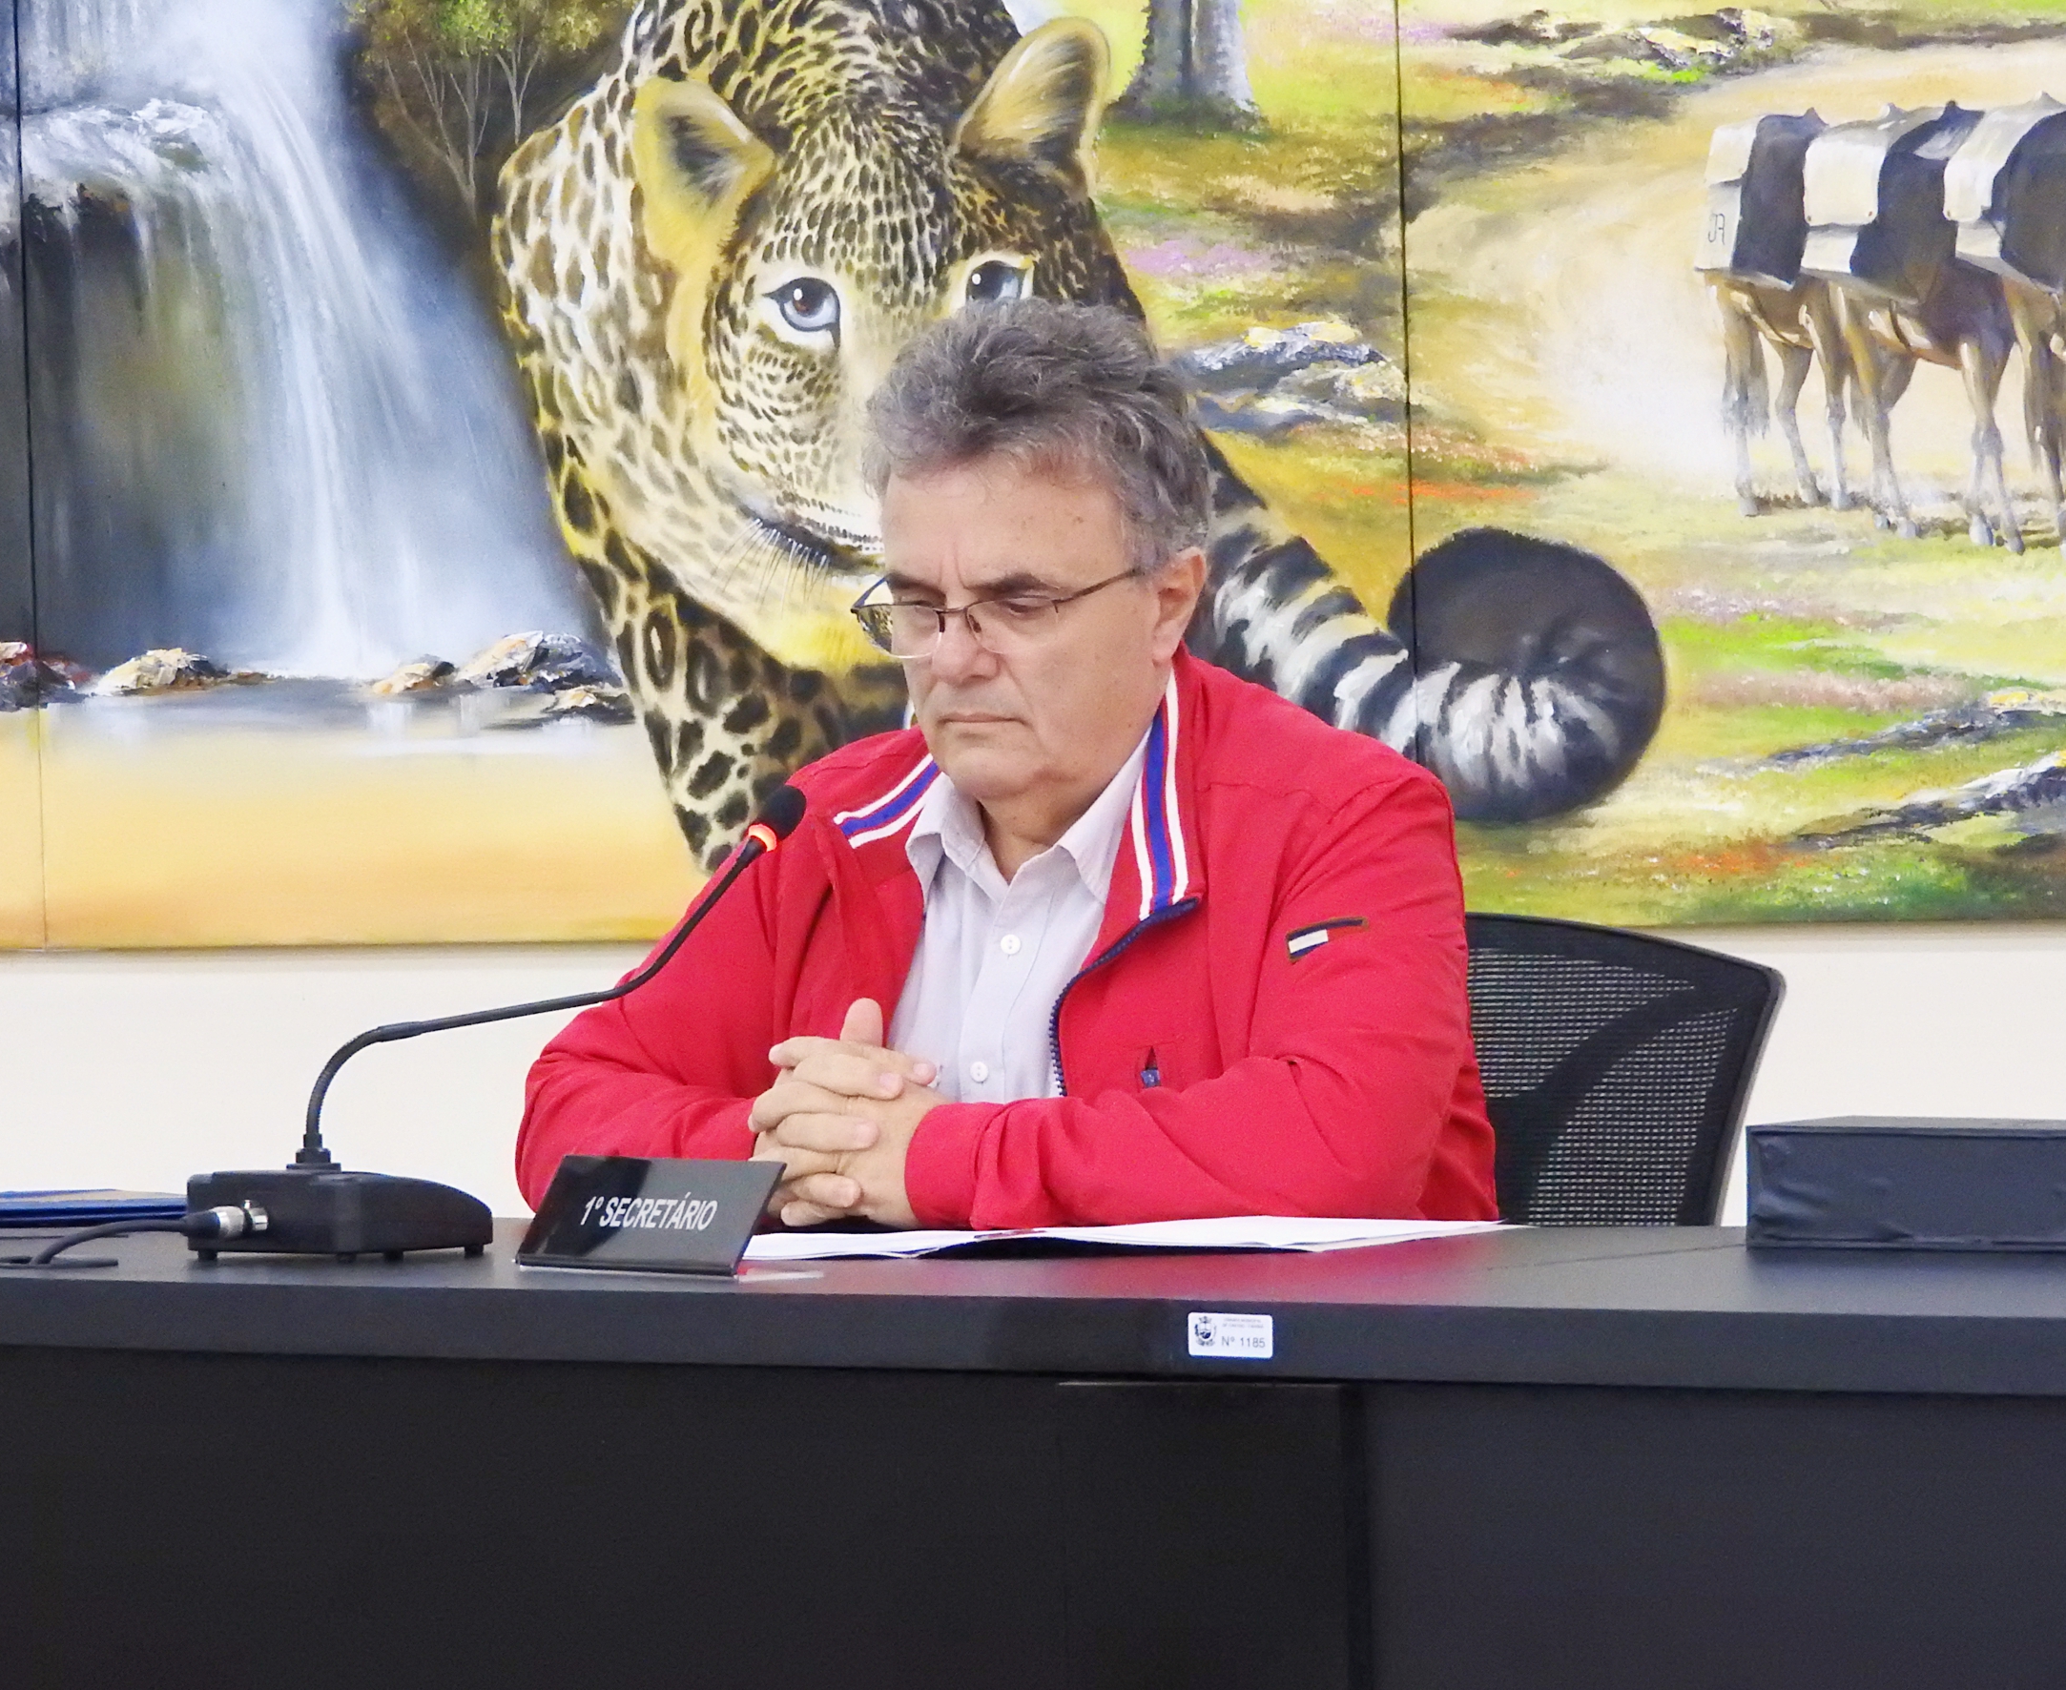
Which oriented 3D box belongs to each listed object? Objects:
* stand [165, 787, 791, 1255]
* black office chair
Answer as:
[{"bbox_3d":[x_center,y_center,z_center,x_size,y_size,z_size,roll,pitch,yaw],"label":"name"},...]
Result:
[{"bbox_3d":[-0.274,0.097,6.584,0.405,0.250,0.135,-3,2,-41],"label":"stand"},{"bbox_3d":[0.140,0.493,6.900,0.620,0.920,0.620,-1,1,34],"label":"black office chair"}]

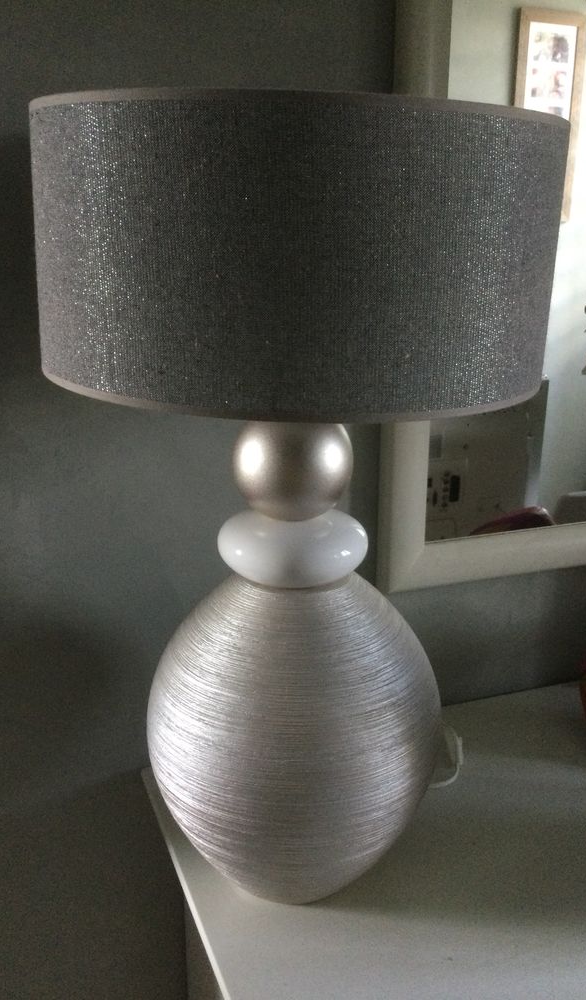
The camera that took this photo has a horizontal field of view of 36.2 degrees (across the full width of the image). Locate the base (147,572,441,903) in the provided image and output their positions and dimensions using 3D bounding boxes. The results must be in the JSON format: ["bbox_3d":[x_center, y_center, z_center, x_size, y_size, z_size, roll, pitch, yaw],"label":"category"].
[{"bbox_3d":[0.002,0.232,0.976,0.316,0.337,0.316,0,19,0],"label":"base"}]

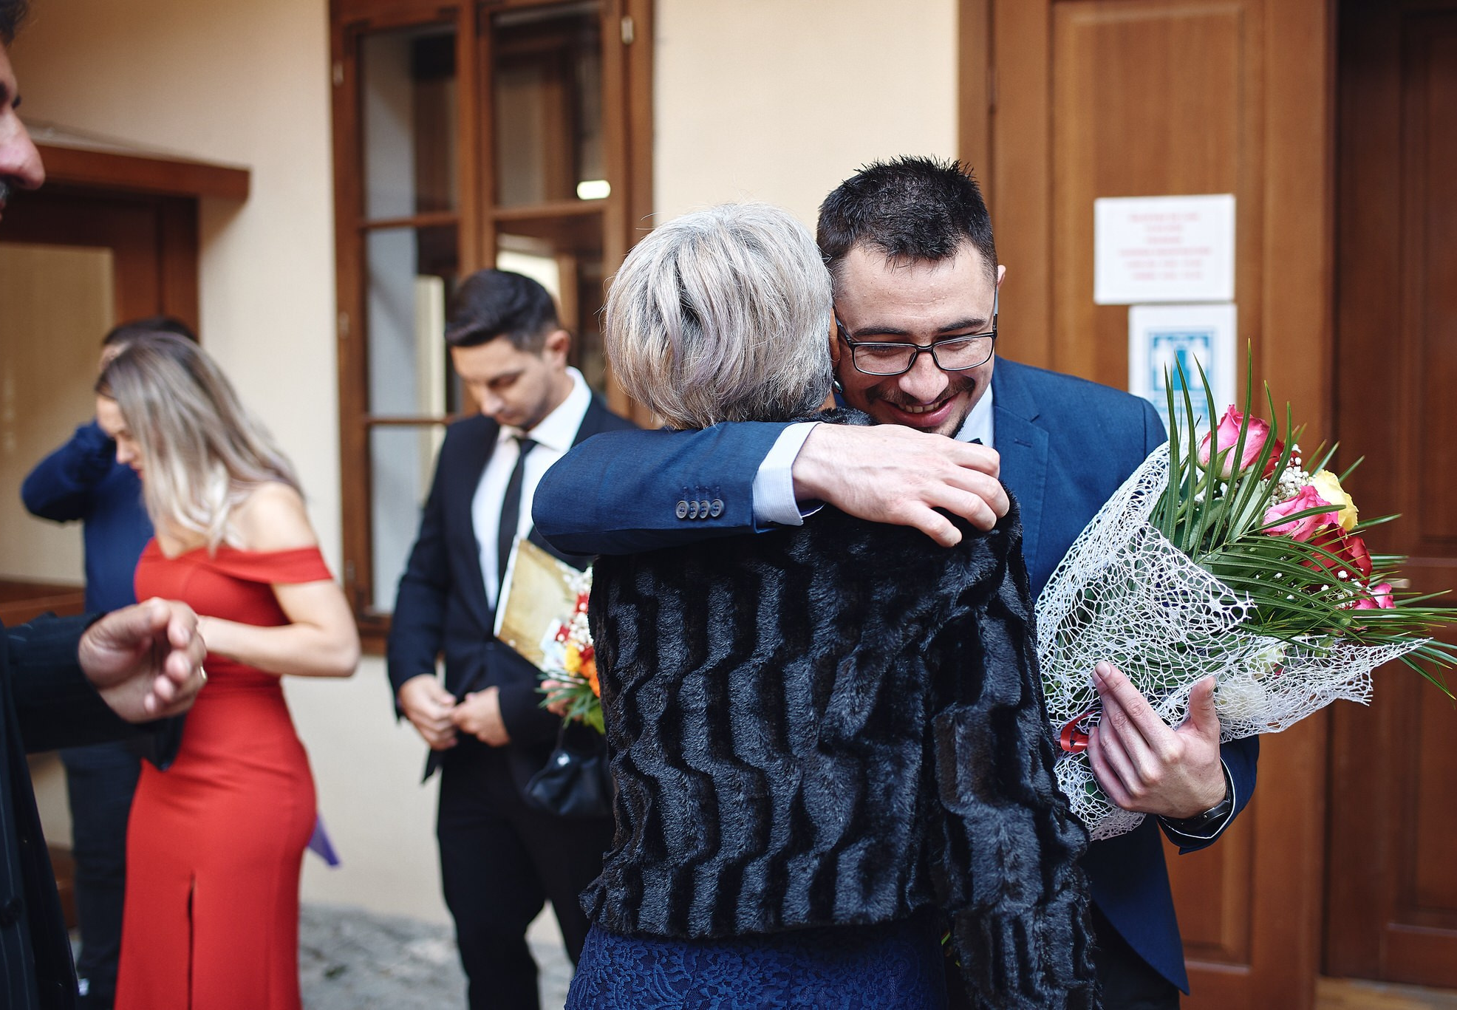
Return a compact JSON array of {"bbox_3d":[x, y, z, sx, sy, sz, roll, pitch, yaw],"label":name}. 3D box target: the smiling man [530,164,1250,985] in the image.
[{"bbox_3d":[0.185,0.525,1.540,0.680,1.710,0.600,0,4,12],"label":"smiling man"}]

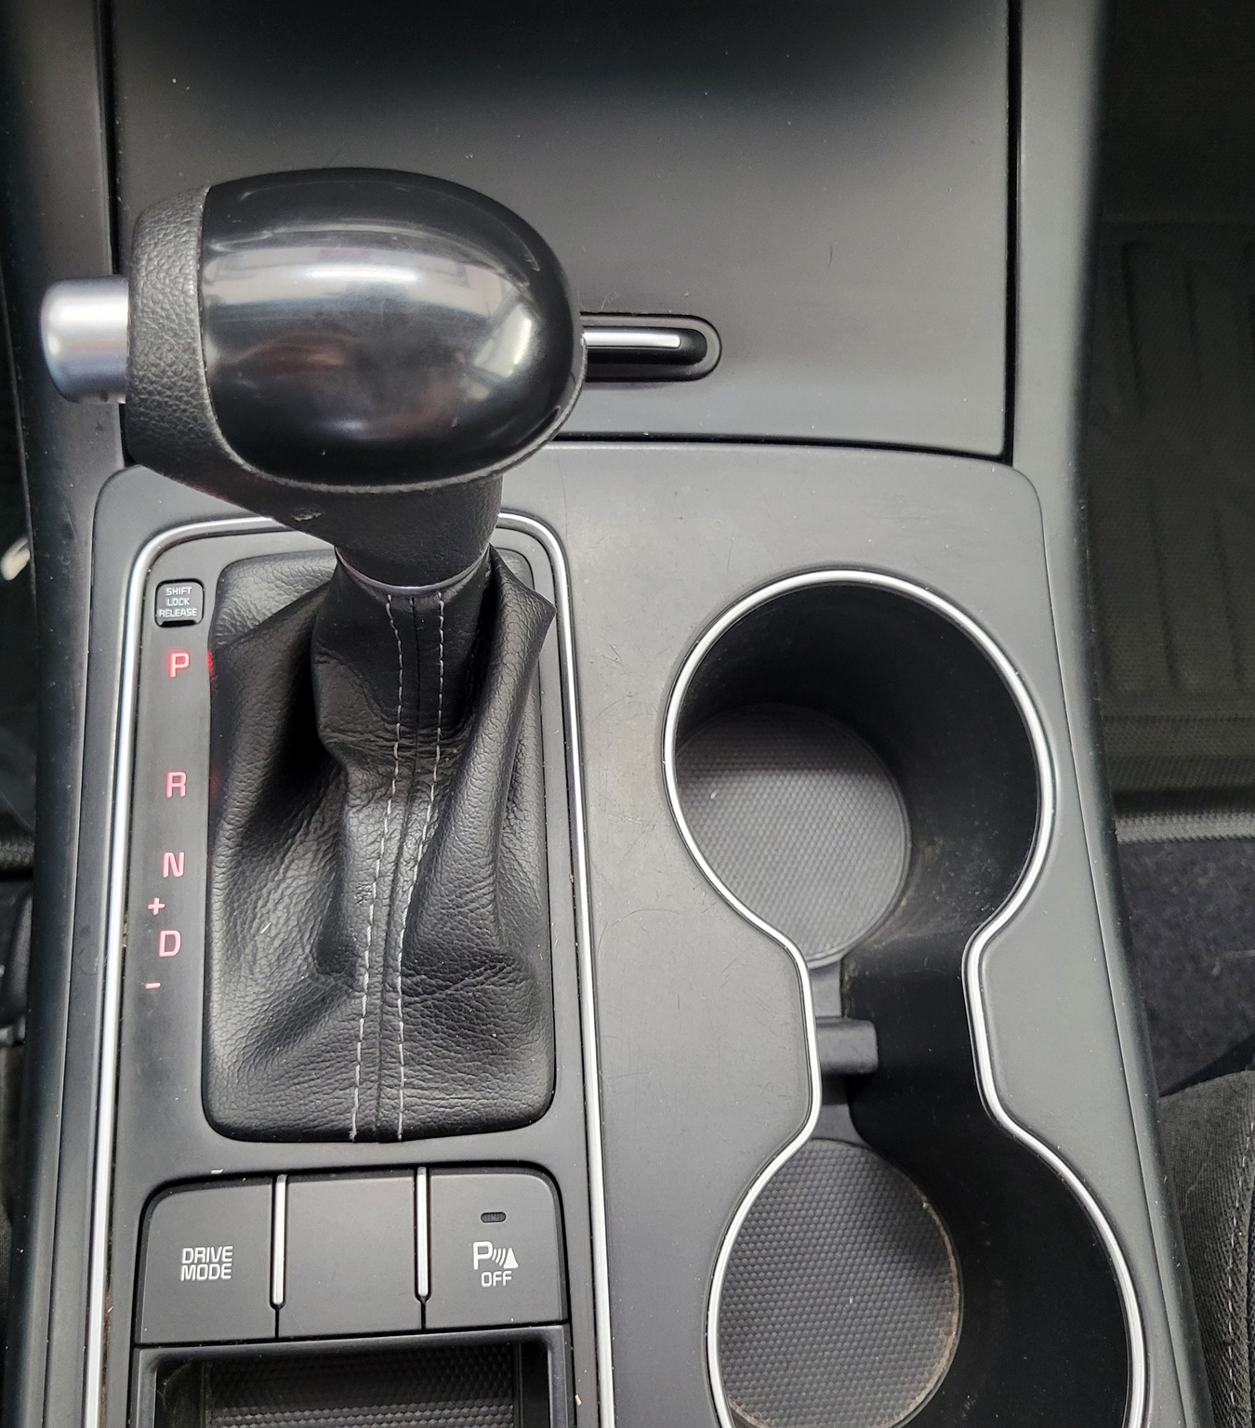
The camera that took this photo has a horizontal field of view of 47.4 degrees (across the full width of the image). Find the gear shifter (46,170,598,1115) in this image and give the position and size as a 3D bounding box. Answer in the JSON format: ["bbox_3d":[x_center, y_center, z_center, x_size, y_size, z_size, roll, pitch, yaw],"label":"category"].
[{"bbox_3d":[-0.053,-0.005,0.260,0.090,0.124,0.151,-1,70,-6],"label":"gear shifter"}]

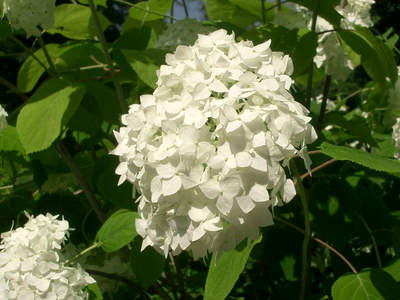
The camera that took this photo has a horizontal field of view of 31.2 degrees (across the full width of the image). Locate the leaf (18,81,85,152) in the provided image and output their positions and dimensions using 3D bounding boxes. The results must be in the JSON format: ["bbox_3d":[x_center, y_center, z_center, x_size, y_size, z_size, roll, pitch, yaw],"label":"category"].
[{"bbox_3d":[-0.138,-0.031,0.660,0.058,0.092,0.020,27,-28,19],"label":"leaf"}]

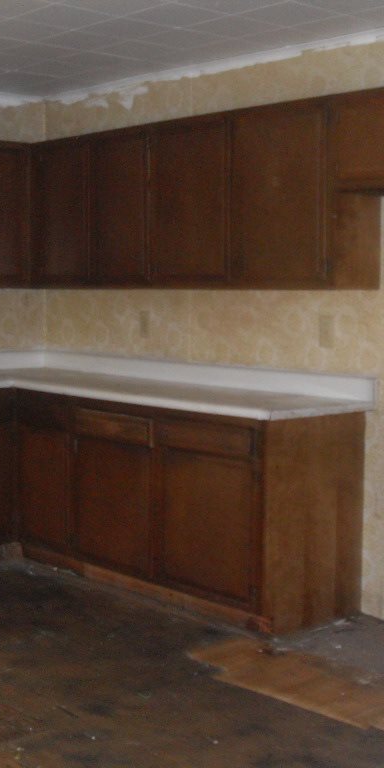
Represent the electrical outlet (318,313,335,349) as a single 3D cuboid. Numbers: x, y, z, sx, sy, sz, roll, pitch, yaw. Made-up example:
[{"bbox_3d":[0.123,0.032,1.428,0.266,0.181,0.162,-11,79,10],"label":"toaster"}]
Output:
[{"bbox_3d":[0.593,-0.232,4.811,0.010,0.130,0.078,-4,6,-42],"label":"electrical outlet"}]

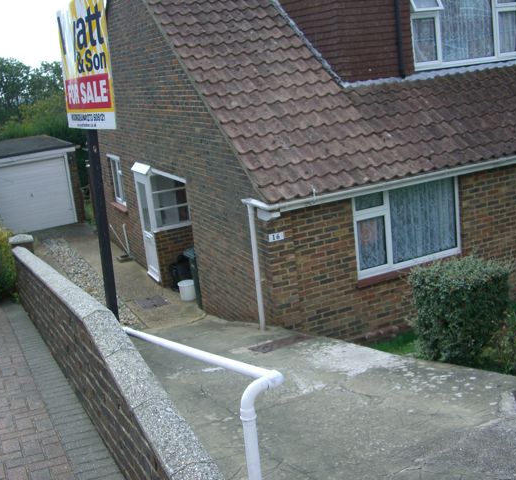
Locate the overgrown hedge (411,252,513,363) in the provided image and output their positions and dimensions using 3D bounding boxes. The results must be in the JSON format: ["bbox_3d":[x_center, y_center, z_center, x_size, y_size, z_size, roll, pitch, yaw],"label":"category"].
[{"bbox_3d":[2.265,0.741,7.865,0.760,0.940,0.760,-13,15,-22],"label":"overgrown hedge"}]

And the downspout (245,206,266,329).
[{"bbox_3d":[-0.013,0.367,8.910,0.080,1.685,0.080,-13,15,-22],"label":"downspout"}]

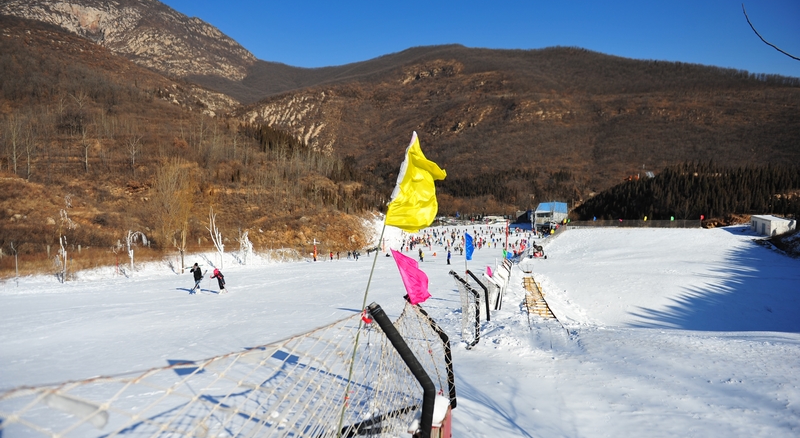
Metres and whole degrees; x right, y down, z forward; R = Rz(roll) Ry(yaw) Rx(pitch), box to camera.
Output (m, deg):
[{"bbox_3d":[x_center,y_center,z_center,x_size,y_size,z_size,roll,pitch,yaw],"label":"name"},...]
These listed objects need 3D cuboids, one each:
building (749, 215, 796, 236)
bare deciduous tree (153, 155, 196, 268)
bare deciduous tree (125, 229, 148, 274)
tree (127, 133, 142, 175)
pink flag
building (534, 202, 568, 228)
[{"bbox_3d":[69.700,1.300,99.600,4.000,2.900,10.800,1,3,17],"label":"building"},{"bbox_3d":[-22.952,-0.405,54.000,4.200,11.500,4.000,0,3,0],"label":"bare deciduous tree"},{"bbox_3d":[-24.723,3.143,50.000,1.900,4.200,1.600,0,3,0],"label":"bare deciduous tree"},{"bbox_3d":[-59.786,-14.524,120.000,3.600,9.000,3.400,0,3,0],"label":"tree"},{"bbox_3d":[0.124,0.692,6.300,0.460,0.650,0.200,0,3,-6],"label":"pink flag"},{"bbox_3d":[49.751,-0.394,175.000,8.000,10.300,8.700,2,4,40],"label":"building"}]

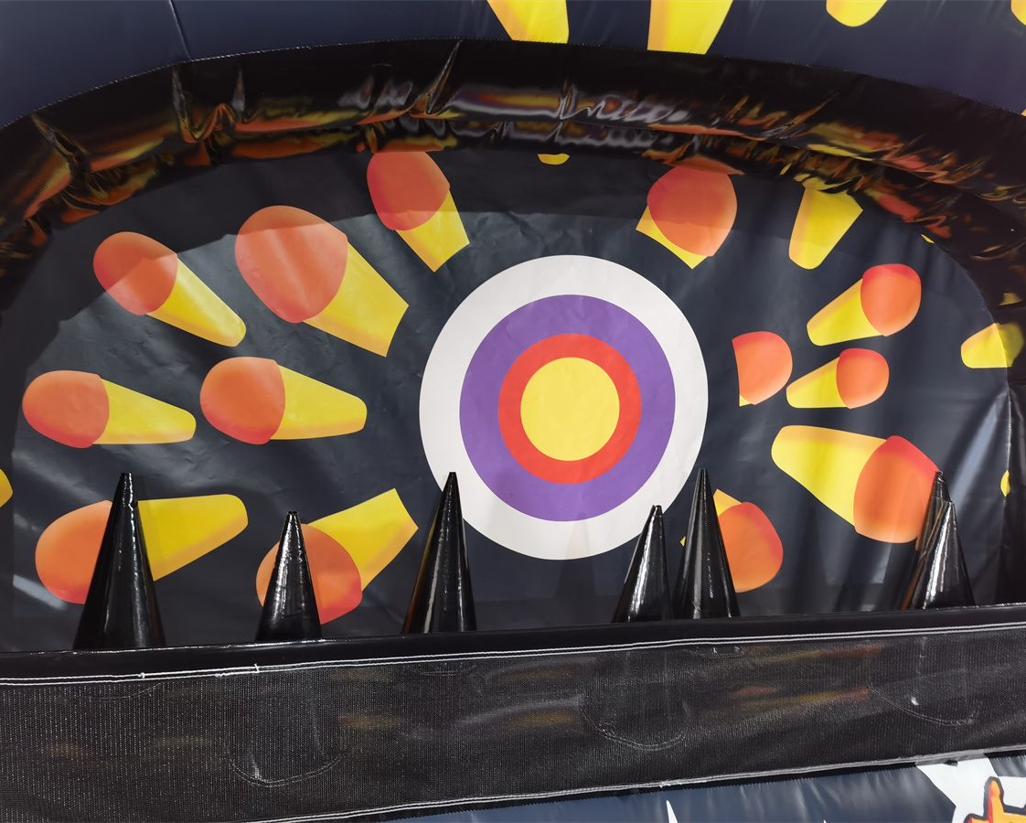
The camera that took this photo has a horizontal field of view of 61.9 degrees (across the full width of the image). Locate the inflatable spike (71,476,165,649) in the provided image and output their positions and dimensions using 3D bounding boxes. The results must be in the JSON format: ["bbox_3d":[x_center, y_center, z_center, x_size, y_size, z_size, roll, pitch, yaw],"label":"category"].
[{"bbox_3d":[-0.700,0.294,1.530,0.173,0.370,0.173,2,5,-14],"label":"inflatable spike"}]

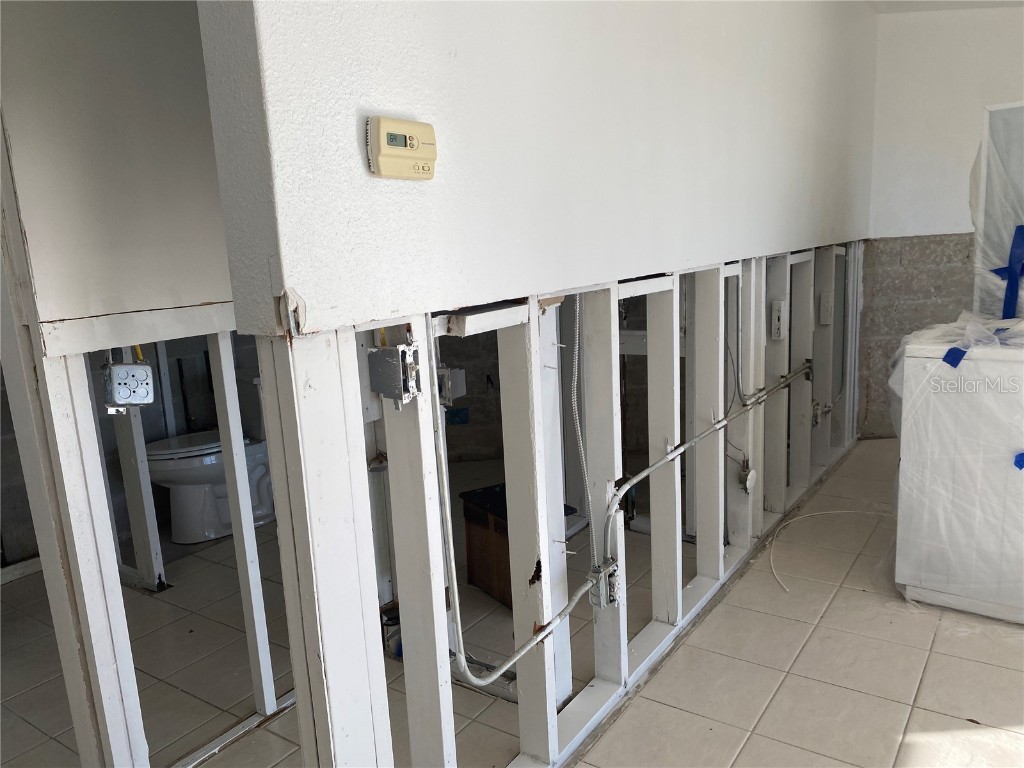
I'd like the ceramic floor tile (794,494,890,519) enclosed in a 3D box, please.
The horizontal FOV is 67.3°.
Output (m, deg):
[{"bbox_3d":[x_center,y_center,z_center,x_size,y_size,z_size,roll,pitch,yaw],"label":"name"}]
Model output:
[{"bbox_3d":[1.567,0.600,3.637,0.333,0.010,0.333,4,12,35],"label":"ceramic floor tile"}]

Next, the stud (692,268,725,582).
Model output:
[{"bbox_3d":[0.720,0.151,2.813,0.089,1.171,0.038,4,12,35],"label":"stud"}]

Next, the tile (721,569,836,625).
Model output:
[{"bbox_3d":[0.986,0.777,2.825,0.333,0.010,0.333,4,12,35],"label":"tile"}]

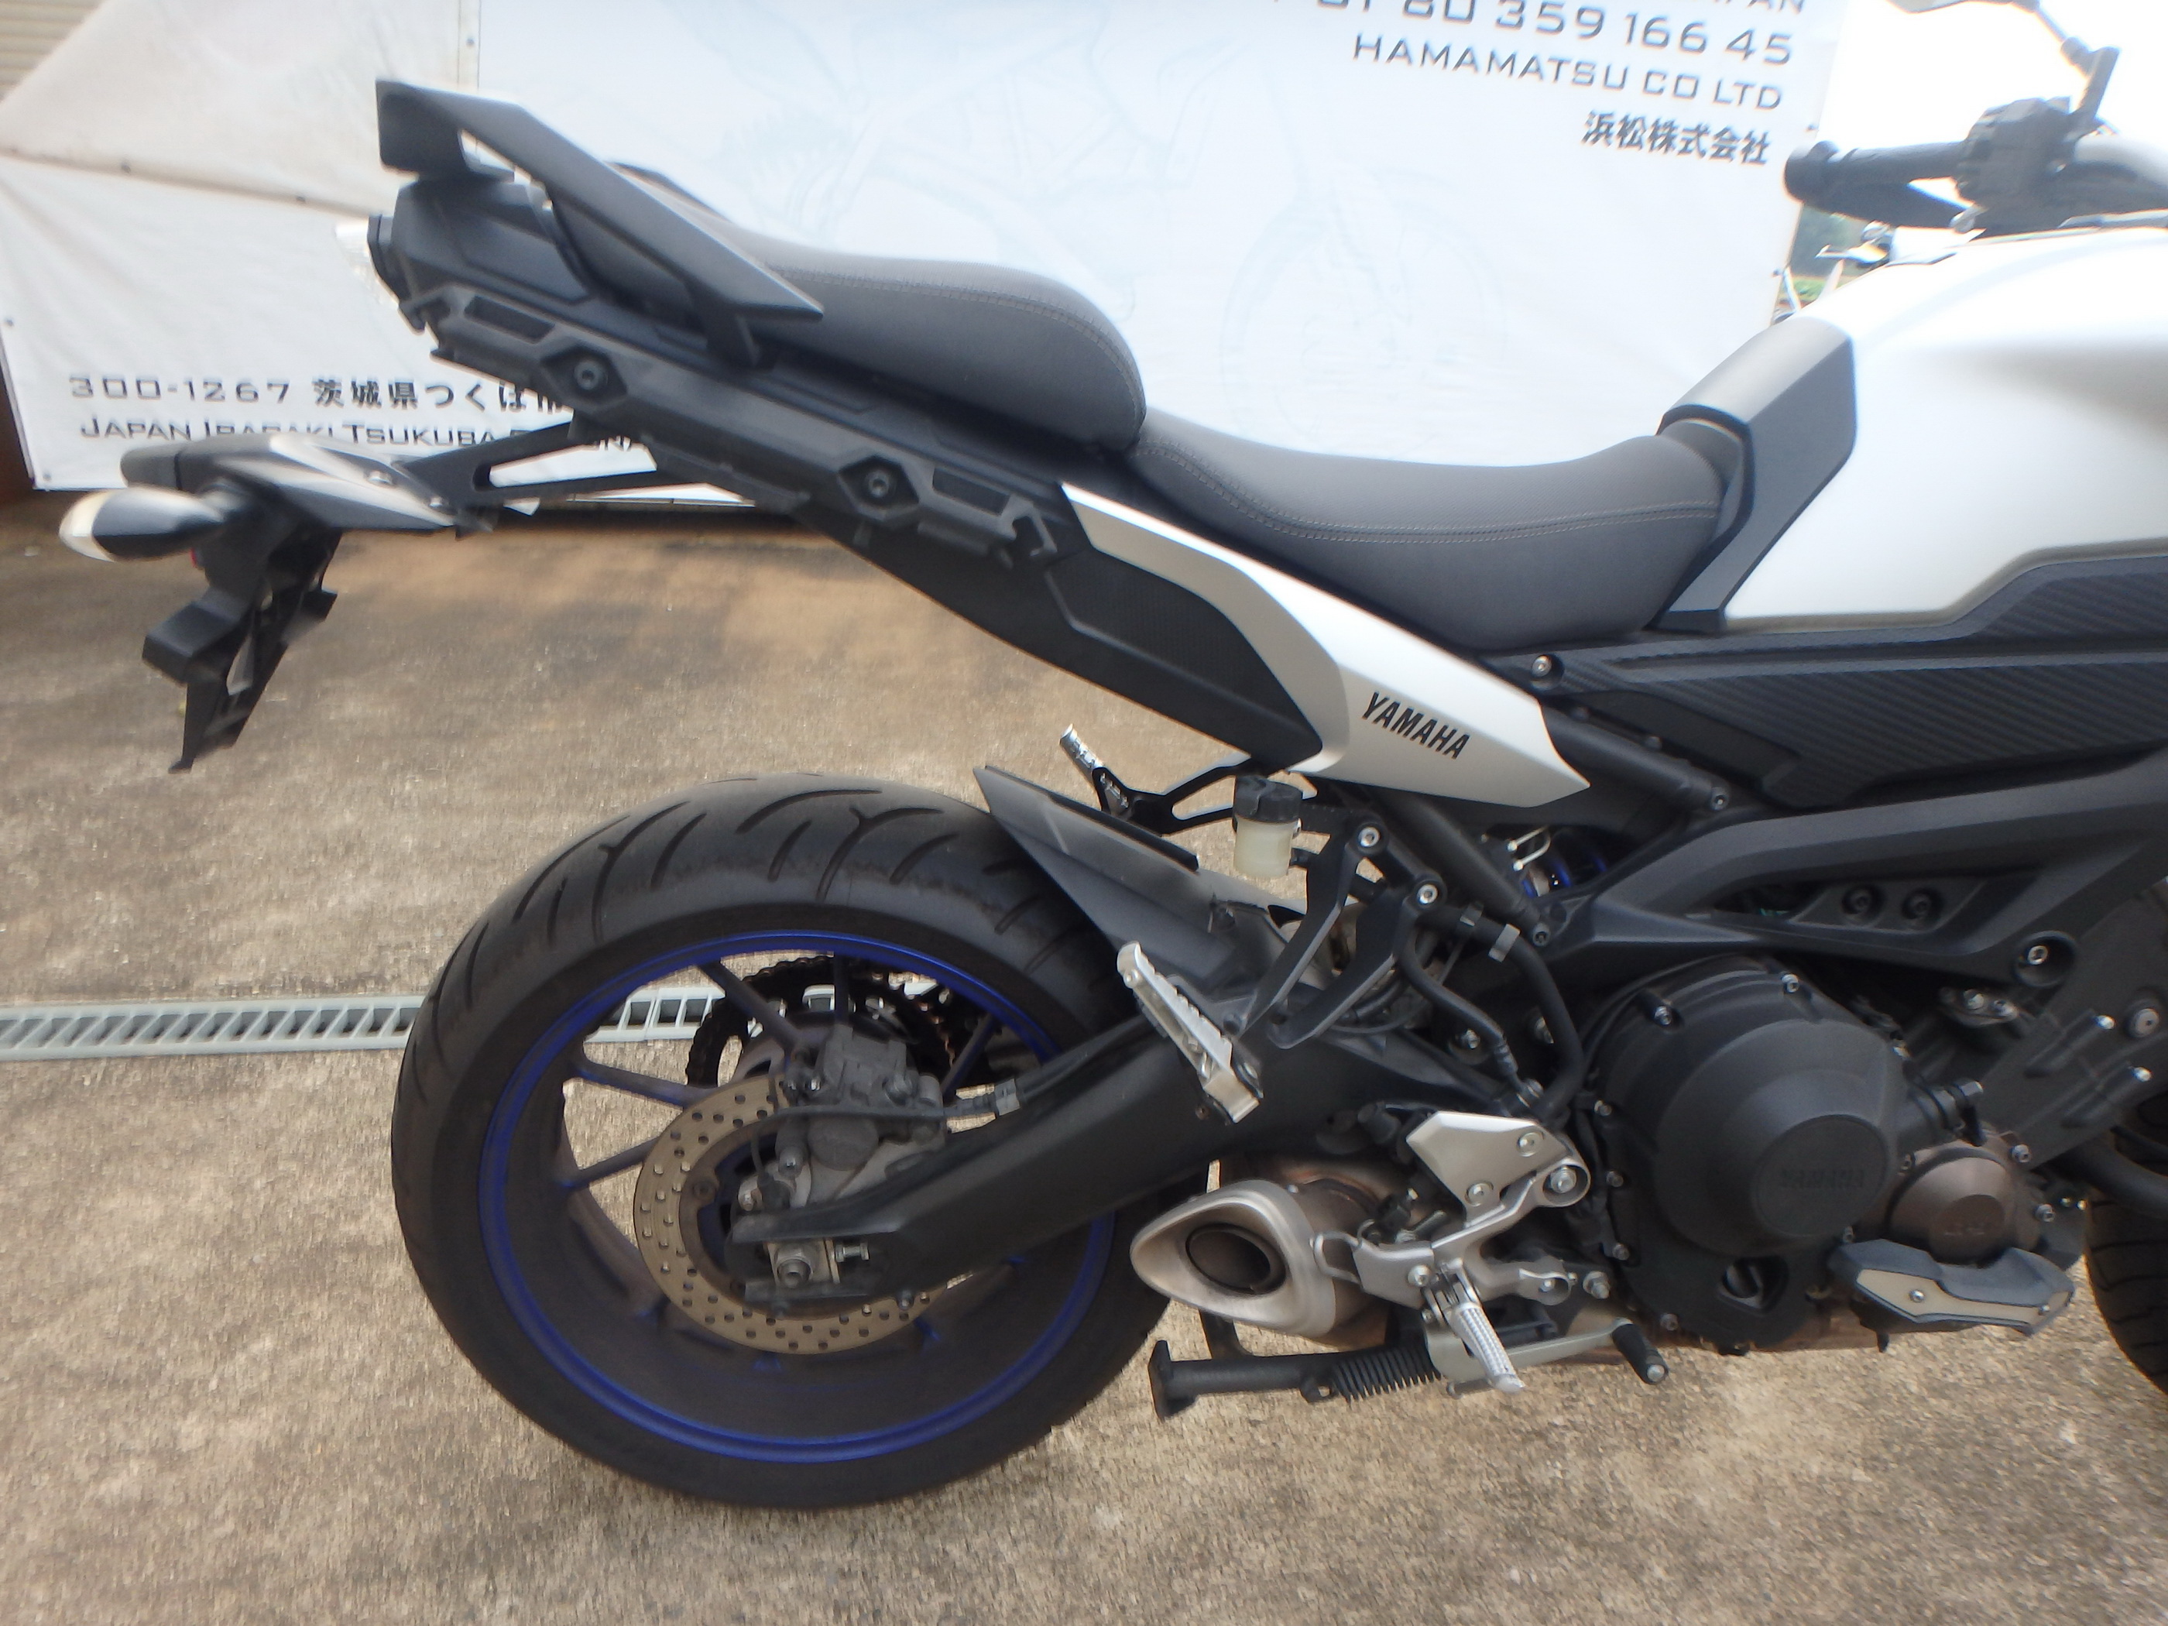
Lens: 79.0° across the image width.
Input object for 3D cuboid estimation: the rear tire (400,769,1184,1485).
[{"bbox_3d":[-0.216,0.278,1.062,0.630,0.630,0.182,2,18,-6],"label":"rear tire"}]

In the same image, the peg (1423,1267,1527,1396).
[{"bbox_3d":[0.257,0.336,0.867,0.036,0.034,0.110,2,18,-6],"label":"peg"}]

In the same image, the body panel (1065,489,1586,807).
[{"bbox_3d":[0.155,-0.103,0.832,0.345,0.186,0.060,2,18,-6],"label":"body panel"}]

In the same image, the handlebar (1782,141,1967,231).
[{"bbox_3d":[0.740,-0.590,1.234,0.065,0.064,0.158,-3,20,-20],"label":"handlebar"}]

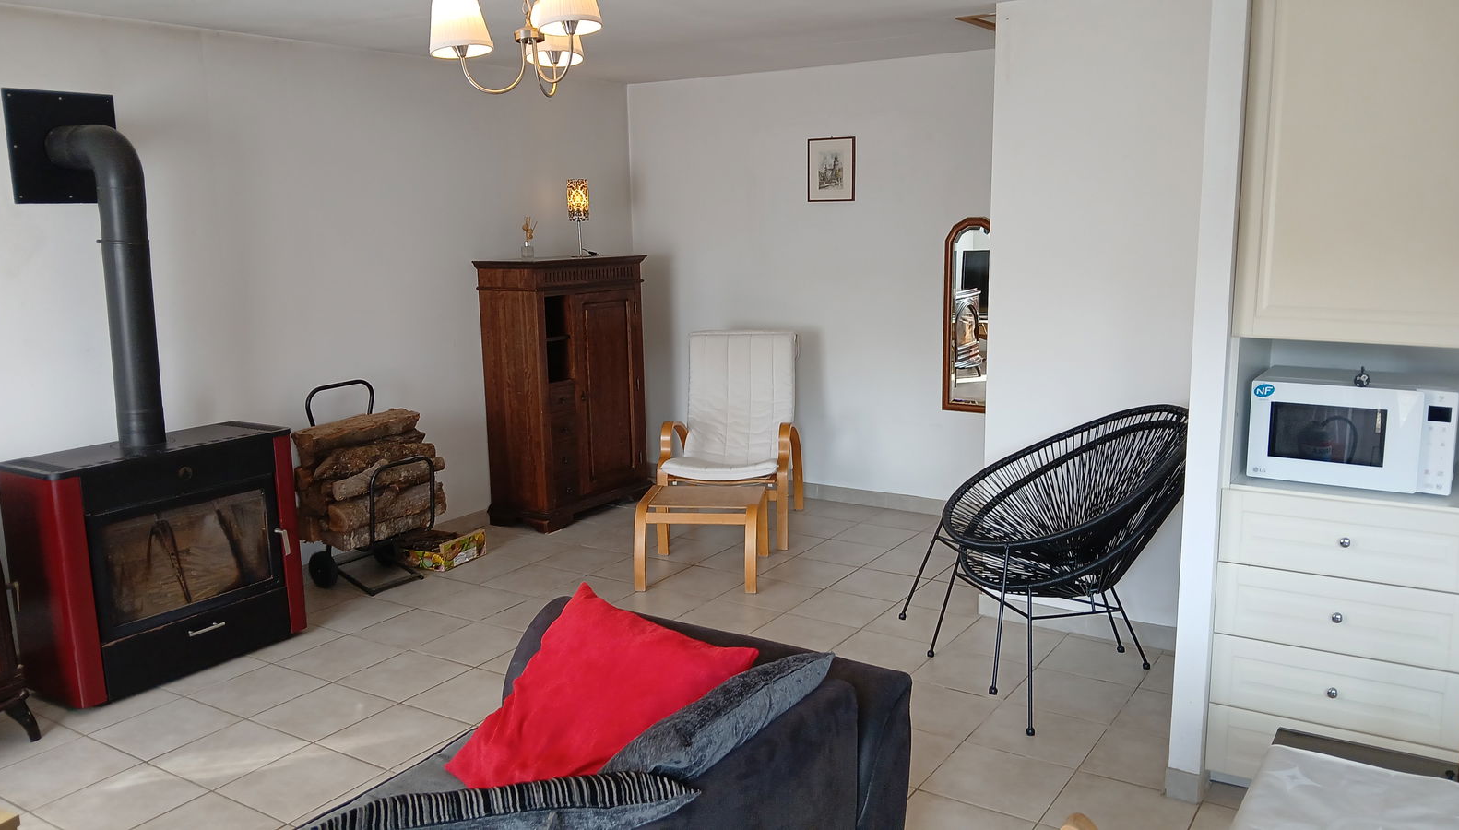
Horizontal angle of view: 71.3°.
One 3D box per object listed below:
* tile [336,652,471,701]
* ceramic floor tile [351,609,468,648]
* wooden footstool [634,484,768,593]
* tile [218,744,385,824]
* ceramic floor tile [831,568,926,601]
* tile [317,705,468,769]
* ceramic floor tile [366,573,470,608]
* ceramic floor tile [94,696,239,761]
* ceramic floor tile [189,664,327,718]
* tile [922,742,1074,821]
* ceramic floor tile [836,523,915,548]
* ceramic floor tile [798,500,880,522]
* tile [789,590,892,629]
[{"bbox_3d":[-1.134,0.909,3.557,0.328,0.010,0.328,5,11,32],"label":"tile"},{"bbox_3d":[-1.256,0.856,4.056,0.335,0.012,0.335,5,11,31],"label":"ceramic floor tile"},{"bbox_3d":[-0.118,0.535,4.600,0.545,0.385,0.490,0,10,7],"label":"wooden footstool"},{"bbox_3d":[-1.252,1.078,2.978,0.335,0.010,0.335,5,11,33],"label":"tile"},{"bbox_3d":[0.659,0.758,4.486,0.335,0.010,0.335,5,11,33],"label":"ceramic floor tile"},{"bbox_3d":[-1.064,1.024,3.238,0.335,0.010,0.335,5,11,33],"label":"tile"},{"bbox_3d":[-1.386,0.792,4.584,0.335,0.010,0.335,5,11,33],"label":"ceramic floor tile"},{"bbox_3d":[-1.797,1.007,3.255,0.335,0.012,0.335,5,12,32],"label":"ceramic floor tile"},{"bbox_3d":[-1.656,0.977,3.600,0.335,0.010,0.335,5,11,33],"label":"ceramic floor tile"},{"bbox_3d":[0.735,1.000,2.781,0.328,0.010,0.328,5,11,35],"label":"tile"},{"bbox_3d":[0.743,0.619,5.172,0.335,0.012,0.335,6,12,36],"label":"ceramic floor tile"},{"bbox_3d":[0.656,0.547,5.683,0.335,0.010,0.325,5,11,33],"label":"ceramic floor tile"},{"bbox_3d":[0.452,0.800,4.160,0.335,0.012,0.335,6,12,37],"label":"tile"}]

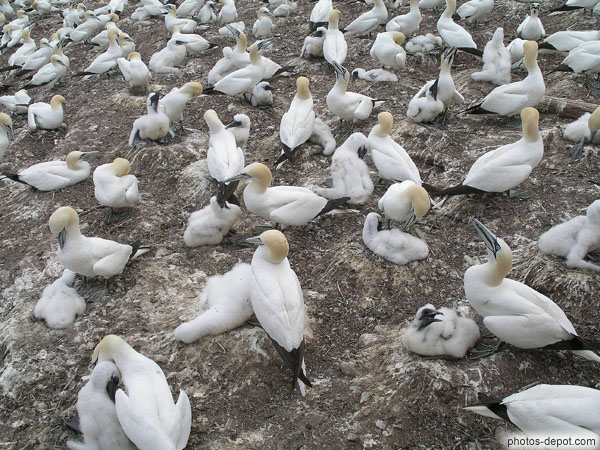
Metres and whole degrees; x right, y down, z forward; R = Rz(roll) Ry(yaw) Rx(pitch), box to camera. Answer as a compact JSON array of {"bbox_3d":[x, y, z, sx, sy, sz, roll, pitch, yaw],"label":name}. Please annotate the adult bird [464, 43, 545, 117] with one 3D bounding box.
[{"bbox_3d":[1.408,-0.984,4.420,0.640,0.500,0.220,-11,26,-18],"label":"adult bird"}]

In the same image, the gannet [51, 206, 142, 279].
[{"bbox_3d":[-0.788,0.082,2.707,0.500,0.380,0.220,-21,36,-32],"label":"gannet"}]

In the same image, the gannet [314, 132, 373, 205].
[{"bbox_3d":[0.241,-0.307,3.560,0.280,0.360,0.280,0,25,5],"label":"gannet"}]

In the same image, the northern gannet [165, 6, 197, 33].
[{"bbox_3d":[-1.285,-2.270,7.065,0.500,0.360,0.220,-25,36,-31],"label":"northern gannet"}]

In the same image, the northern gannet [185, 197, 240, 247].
[{"bbox_3d":[-0.467,-0.017,3.380,0.320,0.260,0.210,-7,25,-11],"label":"northern gannet"}]

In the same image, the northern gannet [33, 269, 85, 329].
[{"bbox_3d":[-1.082,0.327,2.898,0.230,0.220,0.330,2,31,10],"label":"northern gannet"}]

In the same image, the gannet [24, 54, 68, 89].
[{"bbox_3d":[-2.535,-1.515,6.350,0.480,0.350,0.190,-6,25,-9],"label":"gannet"}]

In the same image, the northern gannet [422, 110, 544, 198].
[{"bbox_3d":[0.999,-0.385,3.420,0.690,0.460,0.230,-13,27,-23],"label":"northern gannet"}]

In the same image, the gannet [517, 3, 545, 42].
[{"bbox_3d":[1.948,-1.722,5.430,0.250,0.390,0.400,-4,30,0],"label":"gannet"}]

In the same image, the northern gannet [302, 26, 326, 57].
[{"bbox_3d":[0.145,-1.647,5.769,0.250,0.320,0.320,9,33,21],"label":"northern gannet"}]

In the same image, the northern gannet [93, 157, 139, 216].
[{"bbox_3d":[-1.090,-0.250,3.830,0.220,0.370,0.420,9,27,22],"label":"northern gannet"}]

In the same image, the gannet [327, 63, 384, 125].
[{"bbox_3d":[0.378,-0.892,4.306,0.520,0.500,0.220,-29,38,-35],"label":"gannet"}]

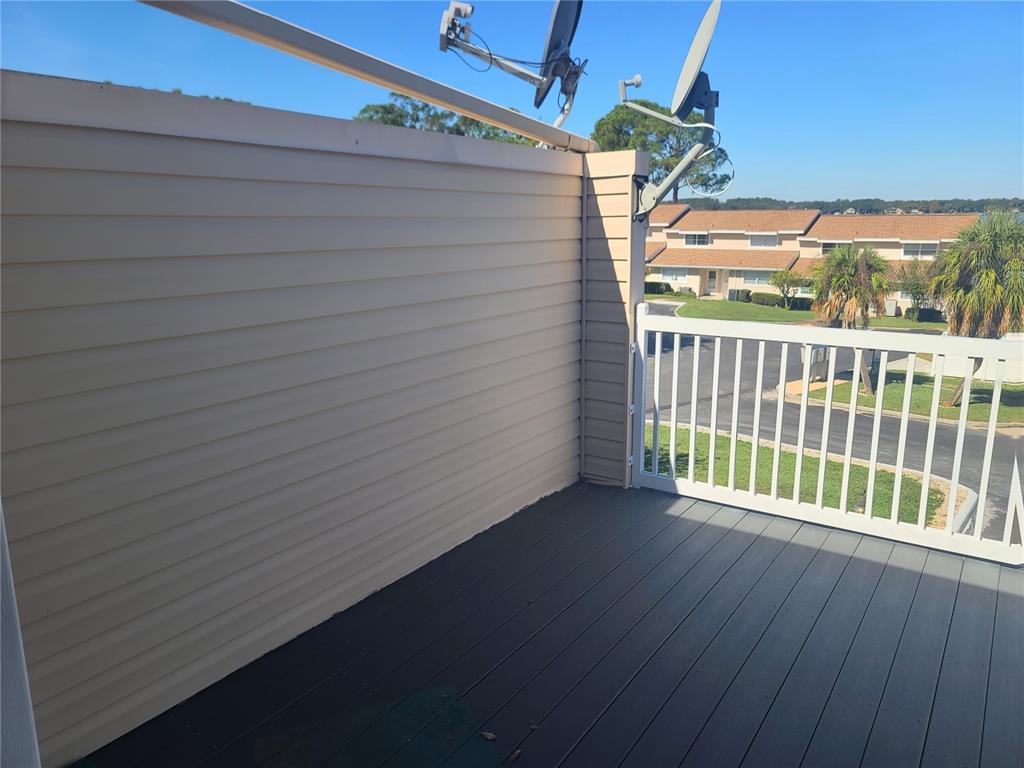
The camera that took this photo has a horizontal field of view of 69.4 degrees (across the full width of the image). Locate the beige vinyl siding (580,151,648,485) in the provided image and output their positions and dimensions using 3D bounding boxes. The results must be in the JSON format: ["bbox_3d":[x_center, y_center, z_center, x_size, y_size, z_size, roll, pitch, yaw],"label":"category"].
[{"bbox_3d":[0.579,-0.331,4.240,0.307,1.905,0.185,8,15,34],"label":"beige vinyl siding"}]

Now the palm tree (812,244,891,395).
[{"bbox_3d":[12.482,-2.371,27.188,2.750,5.506,2.750,5,14,24],"label":"palm tree"}]

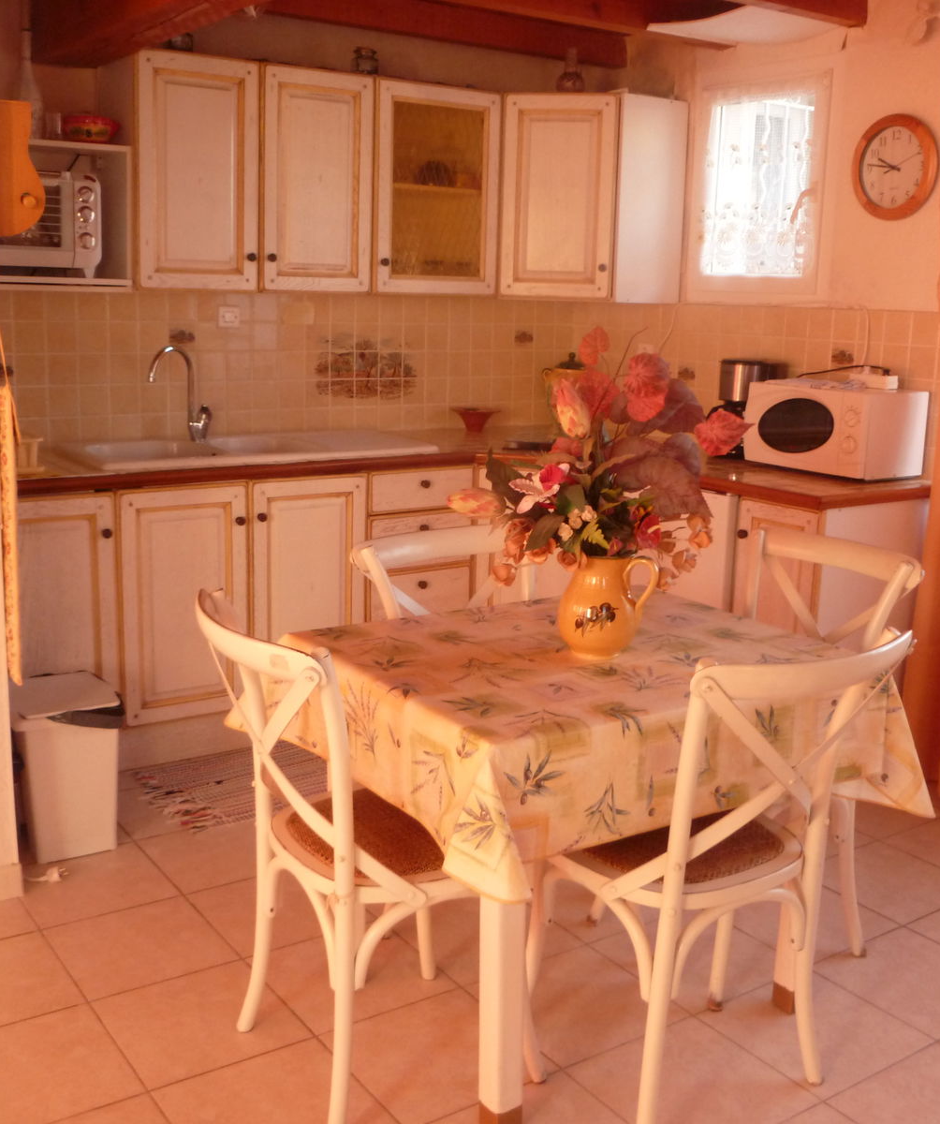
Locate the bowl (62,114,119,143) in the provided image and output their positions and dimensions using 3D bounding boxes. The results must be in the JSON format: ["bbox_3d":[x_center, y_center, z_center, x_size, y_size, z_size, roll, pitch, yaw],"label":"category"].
[{"bbox_3d":[-1.107,-1.255,3.564,0.160,0.087,0.160,1,12,0],"label":"bowl"}]

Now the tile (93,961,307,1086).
[{"bbox_3d":[-0.524,0.891,2.349,0.333,0.012,0.333,-7,14,-33],"label":"tile"}]

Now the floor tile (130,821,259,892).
[{"bbox_3d":[-0.623,0.743,3.074,0.333,0.012,0.333,-7,14,-33],"label":"floor tile"}]

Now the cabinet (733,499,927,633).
[{"bbox_3d":[1.093,0.231,3.622,0.580,0.860,0.300,-7,14,-34],"label":"cabinet"}]

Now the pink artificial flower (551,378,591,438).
[{"bbox_3d":[0.181,-0.275,2.173,0.055,0.108,0.055,-21,0,10],"label":"pink artificial flower"}]

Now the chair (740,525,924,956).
[{"bbox_3d":[0.596,0.410,2.646,0.530,0.880,0.470,-7,14,-34],"label":"chair"}]

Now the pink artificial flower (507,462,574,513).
[{"bbox_3d":[0.123,-0.131,2.130,0.115,0.093,0.085,2,12,3],"label":"pink artificial flower"}]

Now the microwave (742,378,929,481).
[{"bbox_3d":[1.095,-0.401,3.677,0.295,0.255,0.475,-6,13,-31],"label":"microwave"}]

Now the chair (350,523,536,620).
[{"bbox_3d":[0.086,0.410,2.592,0.470,0.877,0.530,-7,14,-33],"label":"chair"}]

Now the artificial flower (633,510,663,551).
[{"bbox_3d":[0.322,-0.055,2.192,0.053,0.068,0.045,-3,12,-20],"label":"artificial flower"}]

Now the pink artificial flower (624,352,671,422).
[{"bbox_3d":[0.321,-0.316,2.189,0.090,0.128,0.050,3,12,6],"label":"pink artificial flower"}]

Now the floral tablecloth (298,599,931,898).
[{"bbox_3d":[0.201,0.306,2.328,1.000,0.300,0.840,-7,14,-34],"label":"floral tablecloth"}]

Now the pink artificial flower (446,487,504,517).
[{"bbox_3d":[0.009,-0.111,2.258,0.106,0.054,0.054,5,12,0],"label":"pink artificial flower"}]

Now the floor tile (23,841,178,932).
[{"bbox_3d":[-0.906,0.776,2.910,0.330,0.010,0.330,-7,14,-34],"label":"floor tile"}]

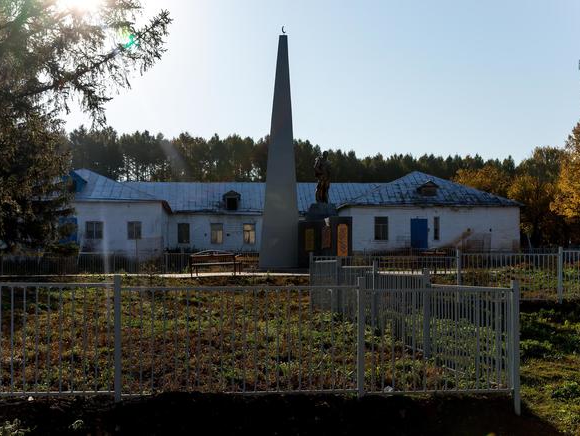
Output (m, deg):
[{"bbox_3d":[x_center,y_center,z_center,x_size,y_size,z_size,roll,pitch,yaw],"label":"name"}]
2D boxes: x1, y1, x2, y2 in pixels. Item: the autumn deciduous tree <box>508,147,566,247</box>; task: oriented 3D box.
[{"bbox_3d":[21.904,-1.790,64.262,4.900,9.147,4.900,0,-4,-6],"label":"autumn deciduous tree"}]

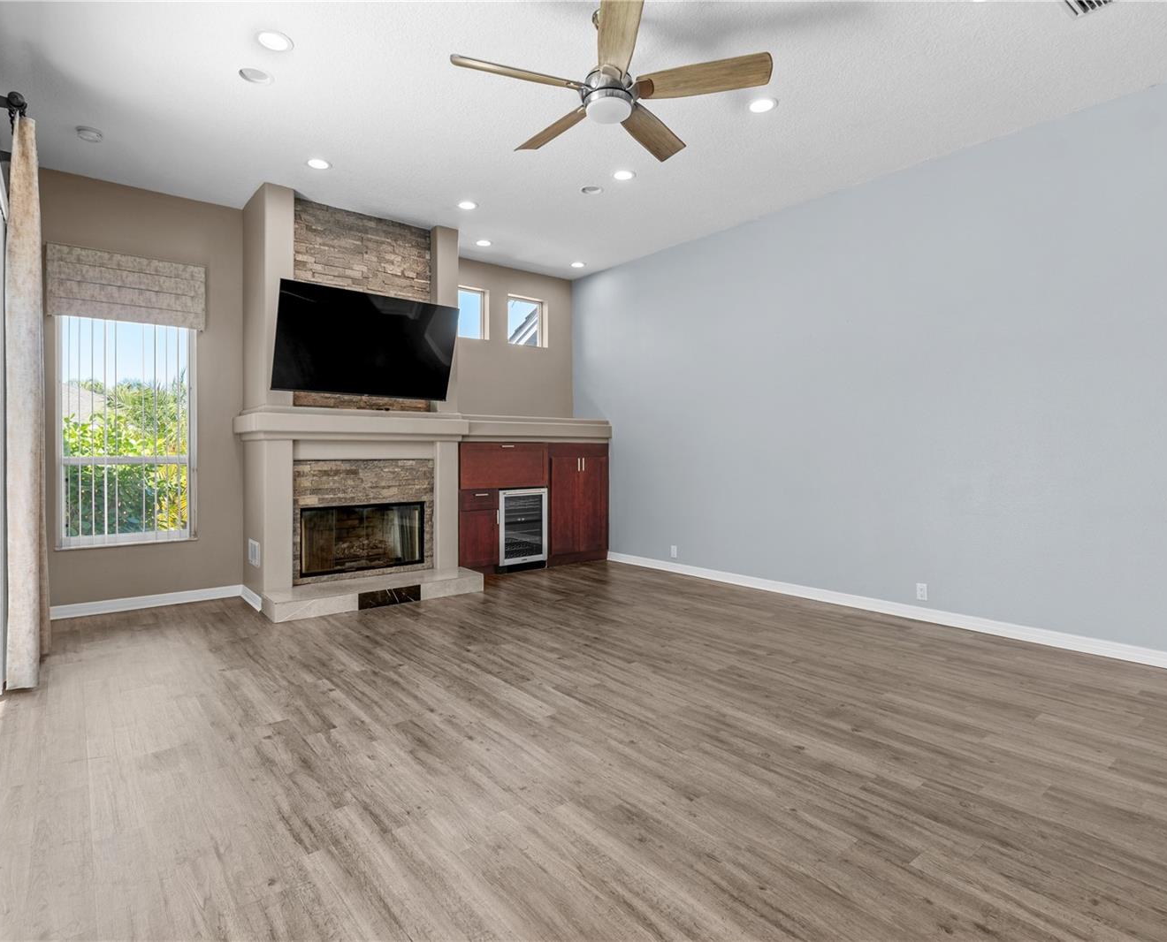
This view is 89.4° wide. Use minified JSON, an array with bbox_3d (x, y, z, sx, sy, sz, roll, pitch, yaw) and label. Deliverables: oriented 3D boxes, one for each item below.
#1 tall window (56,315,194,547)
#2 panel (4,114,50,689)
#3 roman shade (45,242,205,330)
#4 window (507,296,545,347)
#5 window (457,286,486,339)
[{"bbox_3d":[-3.736,-0.314,4.848,0.915,1.831,0.110,-1,1,-37],"label":"tall window"},{"bbox_3d":[-3.284,-0.385,3.489,0.181,3.090,0.734,-1,1,-42],"label":"panel"},{"bbox_3d":[-3.680,-1.486,4.802,1.025,0.558,0.090,-1,1,-37],"label":"roman shade"},{"bbox_3d":[-0.703,-1.786,7.084,0.562,0.571,0.120,-1,1,-37],"label":"window"},{"bbox_3d":[-1.378,-1.768,6.601,0.556,0.571,0.120,-1,1,-37],"label":"window"}]

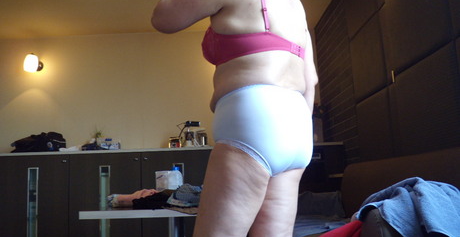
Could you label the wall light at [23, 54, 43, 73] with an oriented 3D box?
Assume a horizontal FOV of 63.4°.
[{"bbox_3d":[-2.079,-0.572,3.941,0.135,0.170,0.215,-2,-9,-1],"label":"wall light"}]

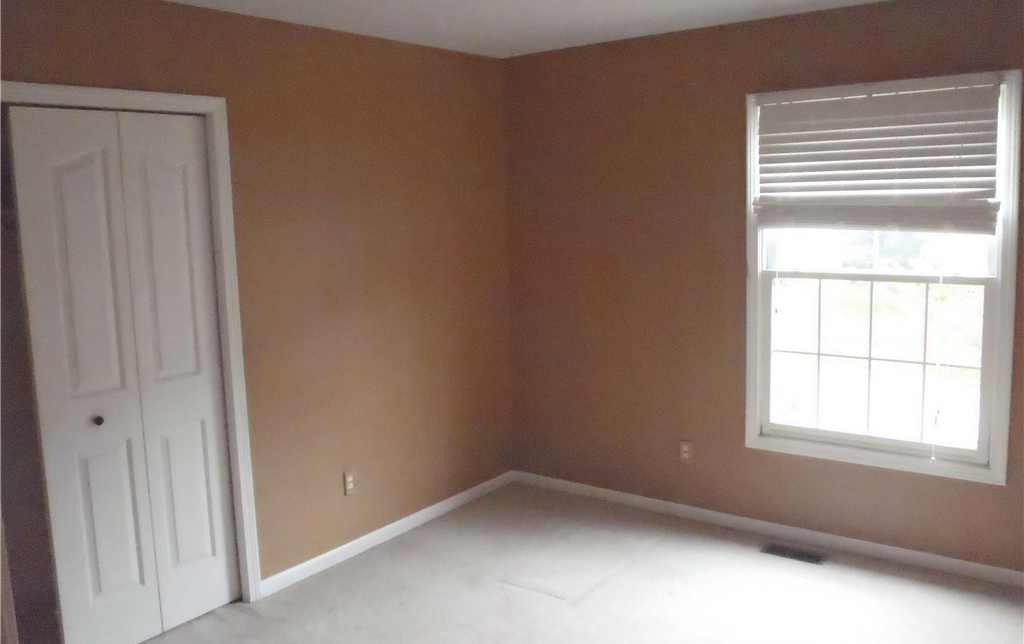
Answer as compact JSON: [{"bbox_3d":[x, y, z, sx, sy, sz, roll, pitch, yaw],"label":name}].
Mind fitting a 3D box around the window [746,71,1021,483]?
[{"bbox_3d":[1.573,-0.183,3.638,1.098,1.664,0.120,5,11,37],"label":"window"}]

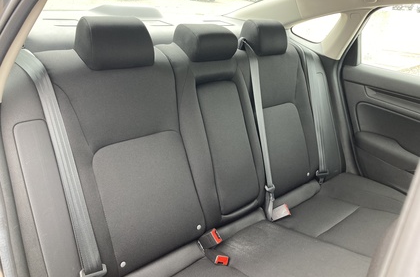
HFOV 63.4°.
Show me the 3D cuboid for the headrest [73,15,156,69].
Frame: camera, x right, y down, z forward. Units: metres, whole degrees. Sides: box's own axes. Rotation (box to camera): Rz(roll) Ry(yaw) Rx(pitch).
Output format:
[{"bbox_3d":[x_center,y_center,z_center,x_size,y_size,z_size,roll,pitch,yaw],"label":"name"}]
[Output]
[{"bbox_3d":[-0.282,-0.294,1.026,0.220,0.145,0.125,-16,24,-39],"label":"headrest"}]

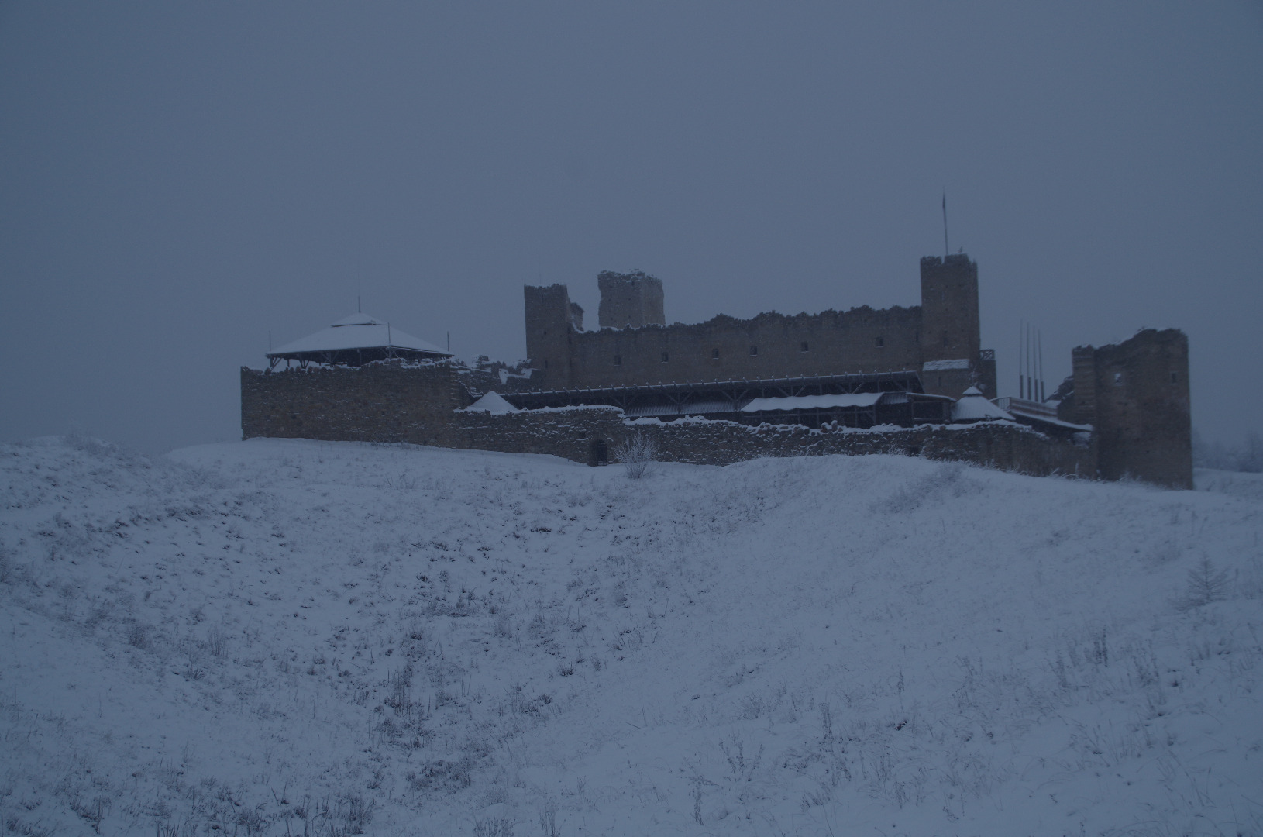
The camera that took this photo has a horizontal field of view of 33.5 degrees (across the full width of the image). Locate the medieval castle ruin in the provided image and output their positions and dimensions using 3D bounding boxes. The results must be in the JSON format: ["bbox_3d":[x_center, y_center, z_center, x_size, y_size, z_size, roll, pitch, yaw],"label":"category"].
[{"bbox_3d":[12.500,-4.800,224.000,93.000,25.000,60.000,-2,-2,20],"label":"medieval castle ruin"}]

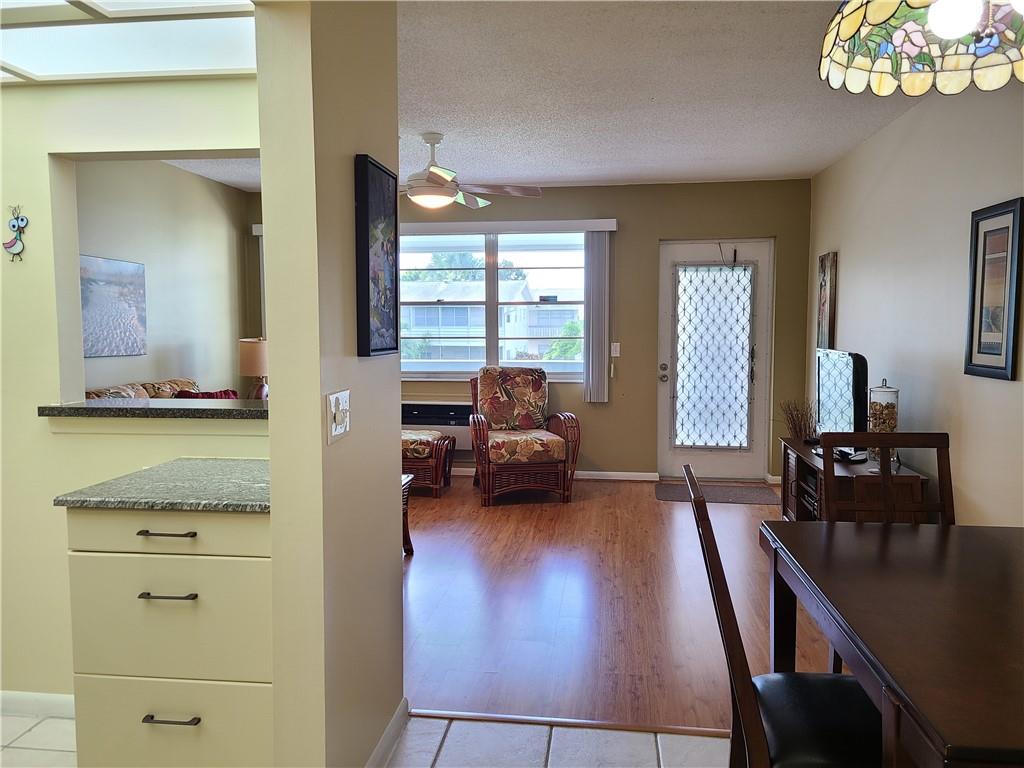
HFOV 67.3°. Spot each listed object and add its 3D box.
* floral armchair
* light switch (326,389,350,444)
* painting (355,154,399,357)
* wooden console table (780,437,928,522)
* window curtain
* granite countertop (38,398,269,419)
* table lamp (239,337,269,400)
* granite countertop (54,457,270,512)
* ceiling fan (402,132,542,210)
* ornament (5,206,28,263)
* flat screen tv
[{"bbox_3d":[0.046,0.377,6.118,0.810,1.000,0.850,-1,4,-10],"label":"floral armchair"},{"bbox_3d":[-0.424,0.078,1.882,0.012,0.120,0.152,0,4,7],"label":"light switch"},{"bbox_3d":[-0.374,-0.344,2.156,0.035,0.523,0.290,1,5,6],"label":"painting"},{"bbox_3d":[1.928,0.700,4.521,0.450,0.575,1.400,1,4,9],"label":"wooden console table"},{"bbox_3d":[0.715,-0.560,6.494,0.205,1.435,0.090,0,4,7],"label":"window curtain"},{"bbox_3d":[-0.990,0.083,2.549,1.025,0.031,0.310,0,4,7],"label":"granite countertop"},{"bbox_3d":[-2.076,-0.047,6.408,0.385,0.680,0.385,0,4,7],"label":"table lamp"},{"bbox_3d":[-0.803,0.274,2.141,0.555,0.022,0.610,0,4,7],"label":"granite countertop"},{"bbox_3d":[-0.492,-1.326,4.793,1.340,0.460,1.340,0,4,7],"label":"ceiling fan"},{"bbox_3d":[-1.604,-0.487,2.483,0.085,0.186,0.020,0,4,7],"label":"ornament"},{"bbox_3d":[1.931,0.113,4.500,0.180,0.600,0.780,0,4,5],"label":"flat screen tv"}]

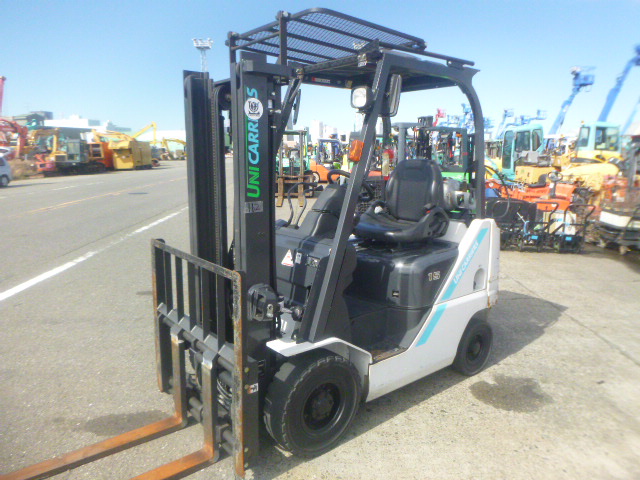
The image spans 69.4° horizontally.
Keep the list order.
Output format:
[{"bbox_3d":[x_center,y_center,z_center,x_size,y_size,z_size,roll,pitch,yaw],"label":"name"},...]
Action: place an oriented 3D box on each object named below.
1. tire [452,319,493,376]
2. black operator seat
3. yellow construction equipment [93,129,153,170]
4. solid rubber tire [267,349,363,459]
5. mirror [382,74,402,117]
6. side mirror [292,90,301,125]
[{"bbox_3d":[1.093,0.771,3.371,0.436,0.436,0.135,-8,13,-37],"label":"tire"},{"bbox_3d":[0.590,-0.298,3.358,0.580,0.570,0.520,-8,13,-37],"label":"black operator seat"},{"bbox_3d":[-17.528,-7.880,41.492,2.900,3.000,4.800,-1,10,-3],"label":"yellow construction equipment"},{"bbox_3d":[-0.021,0.872,2.520,0.560,0.560,0.175,-8,13,-37],"label":"solid rubber tire"},{"bbox_3d":[0.374,-0.791,2.538,0.140,0.220,0.040,3,1,19],"label":"mirror"},{"bbox_3d":[-0.156,-0.929,3.240,0.040,0.225,0.140,9,10,-6],"label":"side mirror"}]

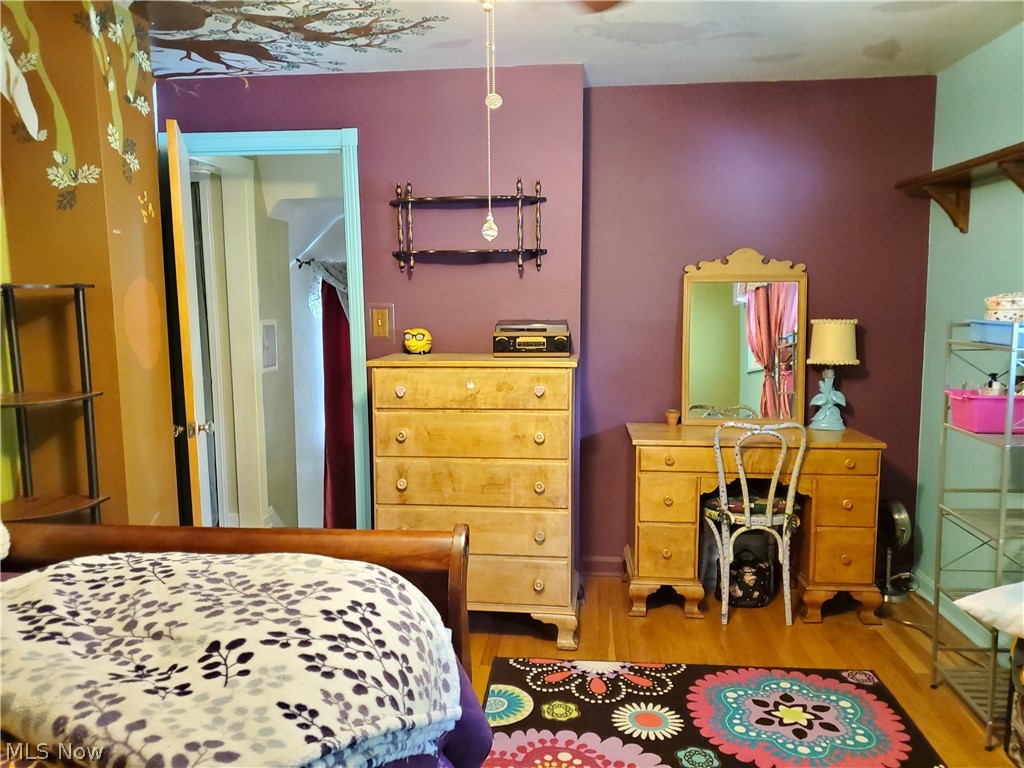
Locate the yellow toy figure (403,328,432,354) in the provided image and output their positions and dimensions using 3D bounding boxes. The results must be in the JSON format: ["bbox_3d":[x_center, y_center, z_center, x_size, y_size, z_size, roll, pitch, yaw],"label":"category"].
[{"bbox_3d":[-0.413,-0.186,3.380,0.121,0.115,0.109,1,6,15],"label":"yellow toy figure"}]

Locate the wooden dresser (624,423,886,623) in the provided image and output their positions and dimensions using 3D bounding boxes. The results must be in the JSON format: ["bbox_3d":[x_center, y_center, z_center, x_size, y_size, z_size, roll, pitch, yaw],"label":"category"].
[{"bbox_3d":[1.059,0.605,3.514,1.060,0.777,0.492,0,6,5],"label":"wooden dresser"}]

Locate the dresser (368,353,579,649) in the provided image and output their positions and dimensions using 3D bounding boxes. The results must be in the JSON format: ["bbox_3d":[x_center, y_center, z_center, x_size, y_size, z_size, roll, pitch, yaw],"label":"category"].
[{"bbox_3d":[-0.130,0.457,3.256,0.827,1.142,0.481,0,6,5],"label":"dresser"}]

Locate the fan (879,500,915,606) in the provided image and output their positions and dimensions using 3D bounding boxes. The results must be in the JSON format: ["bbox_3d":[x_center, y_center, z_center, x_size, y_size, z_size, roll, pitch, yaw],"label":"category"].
[{"bbox_3d":[1.754,0.759,3.543,0.158,0.455,0.208,-1,6,-10],"label":"fan"}]

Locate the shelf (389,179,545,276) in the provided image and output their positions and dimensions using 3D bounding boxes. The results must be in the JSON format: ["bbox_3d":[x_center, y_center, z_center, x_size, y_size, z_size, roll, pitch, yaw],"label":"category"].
[{"bbox_3d":[-0.196,-0.683,3.329,0.687,0.401,0.148,0,6,5],"label":"shelf"}]

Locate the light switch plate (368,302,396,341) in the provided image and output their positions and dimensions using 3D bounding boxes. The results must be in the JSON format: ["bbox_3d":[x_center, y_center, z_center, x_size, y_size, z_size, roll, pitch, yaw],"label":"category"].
[{"bbox_3d":[-0.596,-0.276,3.478,0.129,0.174,0.014,0,6,5],"label":"light switch plate"}]

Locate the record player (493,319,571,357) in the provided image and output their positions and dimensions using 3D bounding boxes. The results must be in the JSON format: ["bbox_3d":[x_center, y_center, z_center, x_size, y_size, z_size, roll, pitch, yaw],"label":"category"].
[{"bbox_3d":[0.095,-0.189,3.247,0.310,0.140,0.272,0,6,5],"label":"record player"}]

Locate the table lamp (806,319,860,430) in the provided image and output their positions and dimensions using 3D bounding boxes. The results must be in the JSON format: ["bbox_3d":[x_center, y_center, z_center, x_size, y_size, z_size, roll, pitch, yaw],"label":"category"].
[{"bbox_3d":[1.472,-0.043,3.529,0.247,0.504,0.247,0,6,5],"label":"table lamp"}]

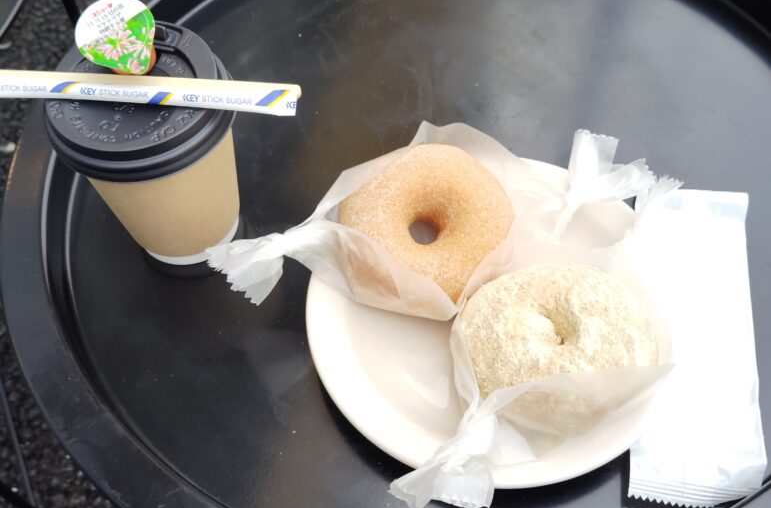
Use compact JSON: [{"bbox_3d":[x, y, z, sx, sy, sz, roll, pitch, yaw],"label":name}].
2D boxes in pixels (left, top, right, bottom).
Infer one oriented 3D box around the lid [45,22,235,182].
[{"bbox_3d":[-0.109,-0.069,0.365,0.083,0.017,0.083,-2,56,3],"label":"lid"}]

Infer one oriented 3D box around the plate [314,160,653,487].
[{"bbox_3d":[0.052,0.027,0.390,0.175,0.020,0.175,-2,56,3],"label":"plate"}]

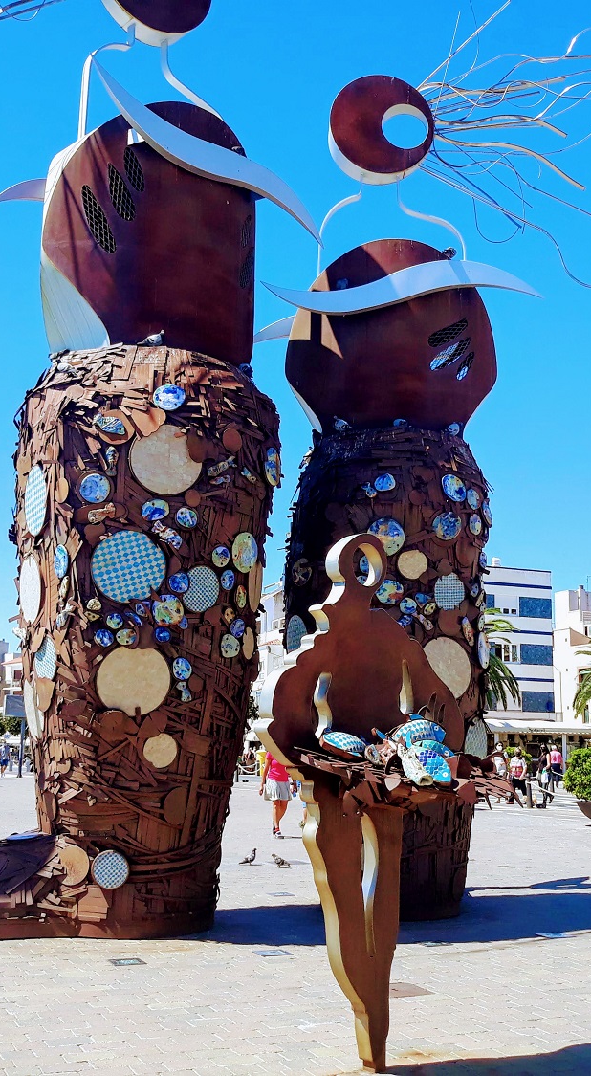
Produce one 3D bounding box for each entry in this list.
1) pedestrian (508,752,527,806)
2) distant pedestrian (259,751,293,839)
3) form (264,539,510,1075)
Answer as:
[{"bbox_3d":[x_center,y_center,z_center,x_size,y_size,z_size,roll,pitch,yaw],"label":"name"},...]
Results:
[{"bbox_3d":[6.019,6.443,30.200,0.500,1.600,0.380,3,-11,-8],"label":"pedestrian"},{"bbox_3d":[-0.327,4.210,19.037,0.580,1.670,0.420,2,-11,-8],"label":"distant pedestrian"},{"bbox_3d":[0.516,1.218,5.415,1.280,2.595,0.570,10,-14,-38],"label":"form"}]

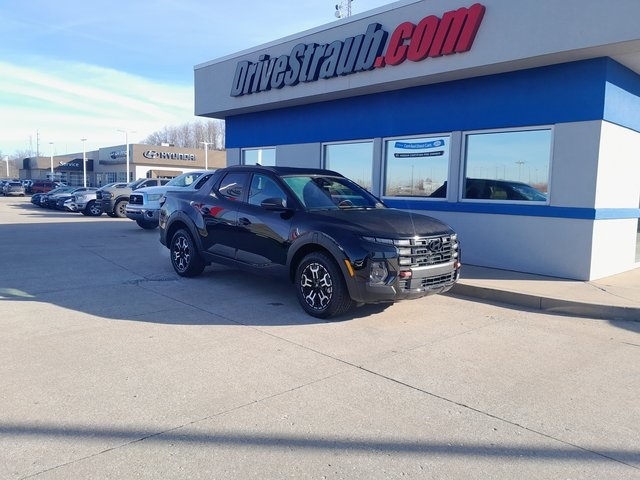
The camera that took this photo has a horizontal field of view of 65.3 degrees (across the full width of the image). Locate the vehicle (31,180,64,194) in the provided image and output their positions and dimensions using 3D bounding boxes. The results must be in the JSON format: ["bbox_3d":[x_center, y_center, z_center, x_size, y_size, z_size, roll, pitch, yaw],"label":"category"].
[{"bbox_3d":[-32.226,-5.998,59.797,4.700,1.740,1.850,-2,7,-35],"label":"vehicle"}]

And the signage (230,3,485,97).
[{"bbox_3d":[0.148,-3.515,9.691,0.180,0.820,6.560,-4,8,-43],"label":"signage"}]

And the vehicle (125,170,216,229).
[{"bbox_3d":[-3.461,-1.321,16.665,5.810,1.930,2.030,-4,8,-43],"label":"vehicle"}]

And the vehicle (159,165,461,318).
[{"bbox_3d":[-0.418,-0.184,7.078,1.930,1.710,4.970,-4,8,-43],"label":"vehicle"}]

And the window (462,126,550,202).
[{"bbox_3d":[2.918,-1.155,7.905,0.100,1.170,1.525,-4,8,-43],"label":"window"}]

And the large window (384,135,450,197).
[{"bbox_3d":[1.741,-1.316,9.151,0.100,1.170,1.525,-4,8,-43],"label":"large window"}]

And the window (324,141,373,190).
[{"bbox_3d":[0.569,-1.476,10.391,0.100,1.170,1.510,-4,8,-43],"label":"window"}]

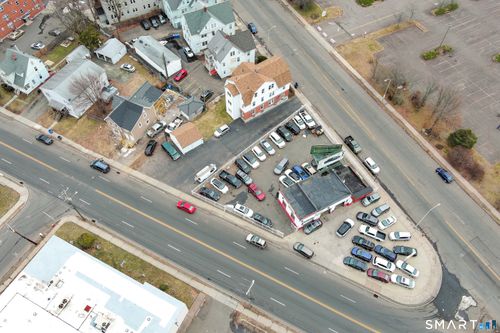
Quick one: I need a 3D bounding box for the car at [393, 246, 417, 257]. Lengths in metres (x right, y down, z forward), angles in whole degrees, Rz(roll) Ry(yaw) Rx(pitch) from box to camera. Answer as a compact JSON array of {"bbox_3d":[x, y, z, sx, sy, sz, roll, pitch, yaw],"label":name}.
[{"bbox_3d":[33.428,18.124,86.659,4.743,1.450,1.818,11,55,7],"label":"car"}]

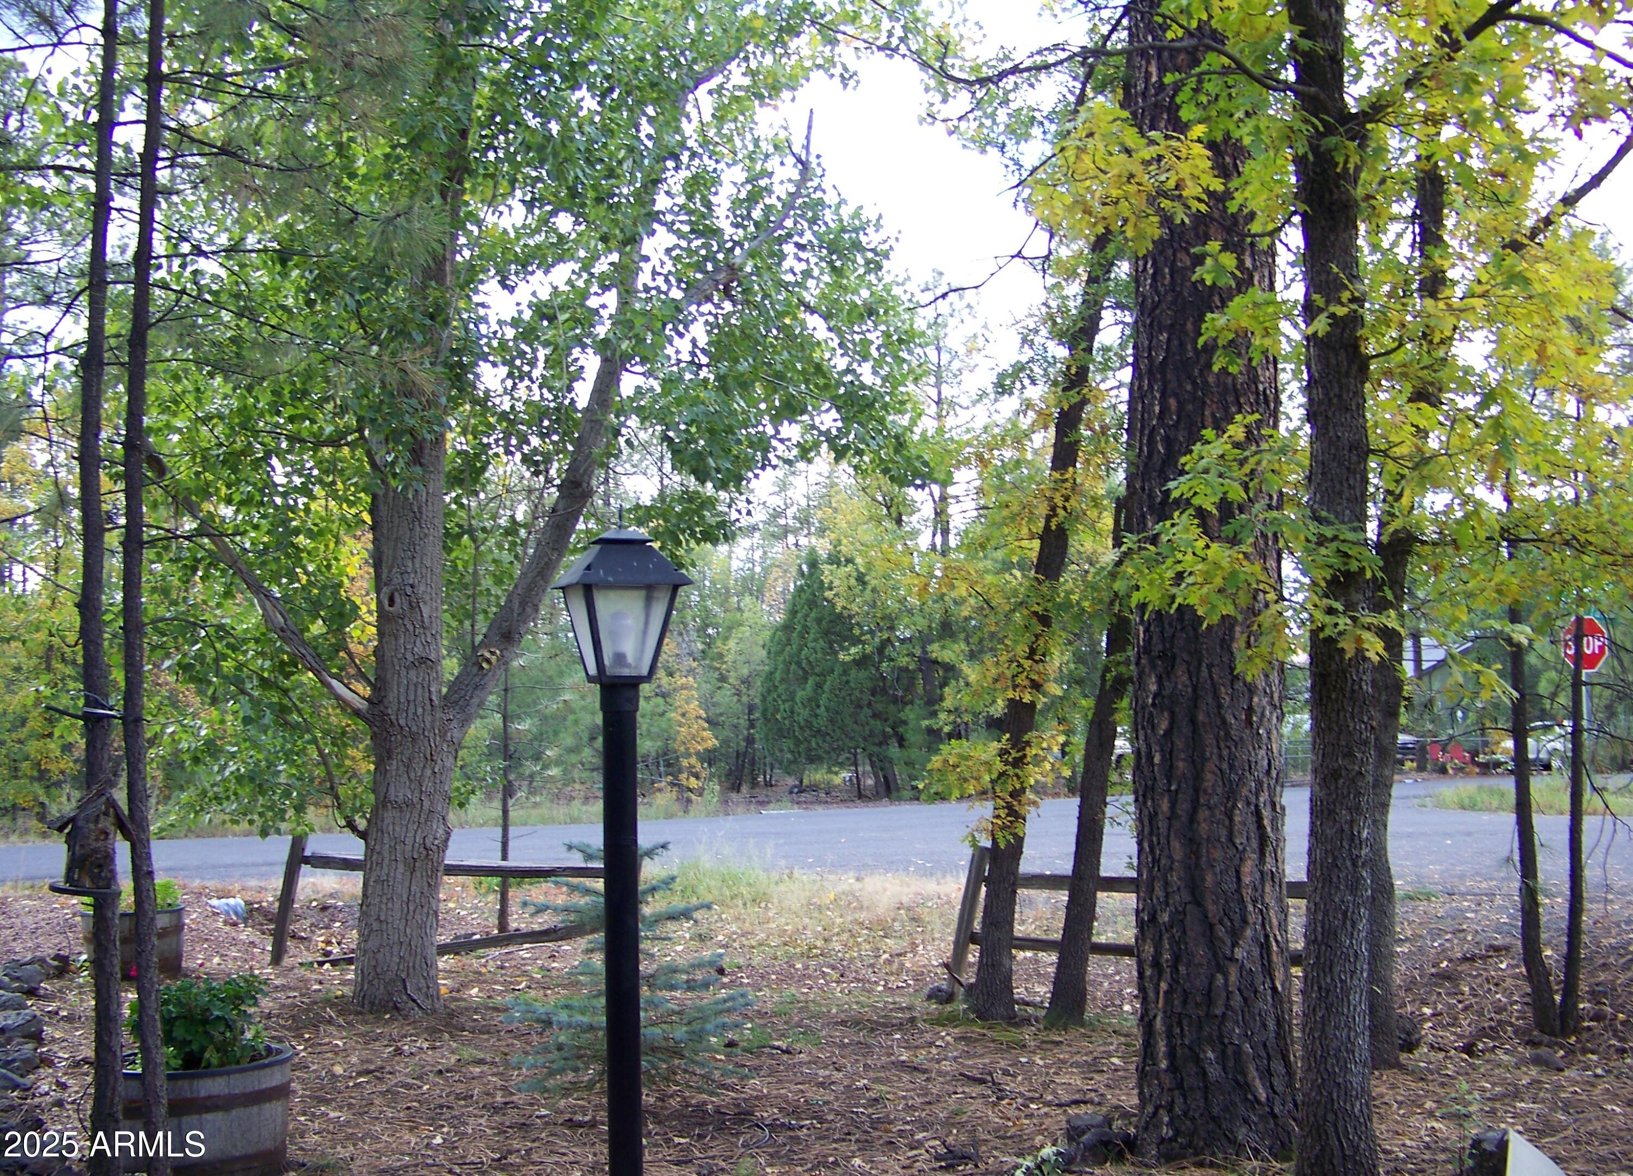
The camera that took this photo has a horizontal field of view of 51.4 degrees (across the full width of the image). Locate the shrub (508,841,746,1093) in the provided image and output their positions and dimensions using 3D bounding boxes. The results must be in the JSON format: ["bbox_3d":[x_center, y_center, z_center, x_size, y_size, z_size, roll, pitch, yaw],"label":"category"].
[{"bbox_3d":[-0.790,1.550,7.150,1.030,1.030,1.000,-1,-4,0],"label":"shrub"}]

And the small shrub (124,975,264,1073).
[{"bbox_3d":[-2.040,1.430,5.600,0.450,0.310,0.420,-1,-4,0],"label":"small shrub"}]

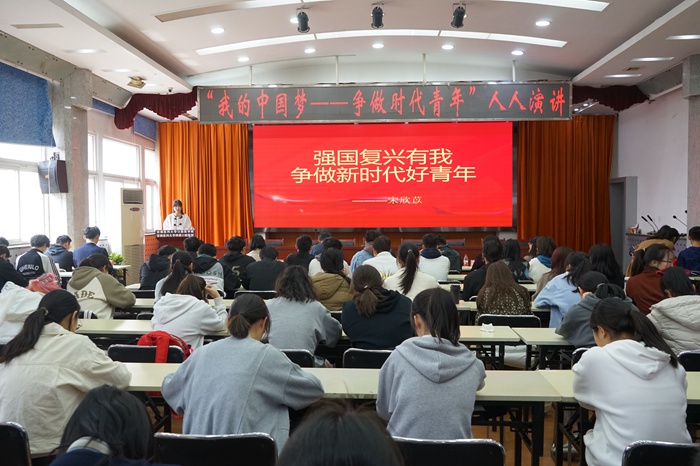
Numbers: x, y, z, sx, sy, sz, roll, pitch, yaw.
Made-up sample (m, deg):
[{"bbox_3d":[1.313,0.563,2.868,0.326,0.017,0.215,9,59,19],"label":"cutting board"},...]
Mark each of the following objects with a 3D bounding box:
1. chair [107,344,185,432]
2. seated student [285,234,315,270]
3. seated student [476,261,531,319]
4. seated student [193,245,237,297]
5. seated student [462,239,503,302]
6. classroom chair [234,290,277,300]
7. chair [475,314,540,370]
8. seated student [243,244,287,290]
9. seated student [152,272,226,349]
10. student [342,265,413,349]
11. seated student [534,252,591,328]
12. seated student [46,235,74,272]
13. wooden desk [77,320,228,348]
[{"bbox_3d":[-1.220,1.072,3.540,0.460,0.800,0.500,0,3,4],"label":"chair"},{"bbox_3d":[-0.567,0.670,6.994,0.500,1.287,0.700,0,3,4],"label":"seated student"},{"bbox_3d":[1.203,0.784,4.331,0.470,1.150,0.680,0,3,4],"label":"seated student"},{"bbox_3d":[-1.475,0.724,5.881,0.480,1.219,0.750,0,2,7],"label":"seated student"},{"bbox_3d":[1.412,0.719,5.604,0.520,1.308,0.700,0,3,4],"label":"seated student"},{"bbox_3d":[-0.920,0.972,5.724,0.460,0.800,0.500,0,3,4],"label":"classroom chair"},{"bbox_3d":[1.254,1.027,4.442,0.480,0.800,0.500,0,3,4],"label":"chair"},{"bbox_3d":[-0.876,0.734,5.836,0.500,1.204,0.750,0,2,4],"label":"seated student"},{"bbox_3d":[-0.998,0.827,3.494,0.500,1.146,0.720,0,3,9],"label":"seated student"},{"bbox_3d":[0.171,0.795,3.388,0.480,1.220,0.700,0,3,4],"label":"student"},{"bbox_3d":[1.658,0.753,4.258,0.500,1.218,0.720,0,3,-1],"label":"seated student"},{"bbox_3d":[-4.093,0.635,7.879,0.480,1.231,0.720,1,2,16],"label":"seated student"},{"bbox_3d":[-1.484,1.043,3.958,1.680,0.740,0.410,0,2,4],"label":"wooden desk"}]

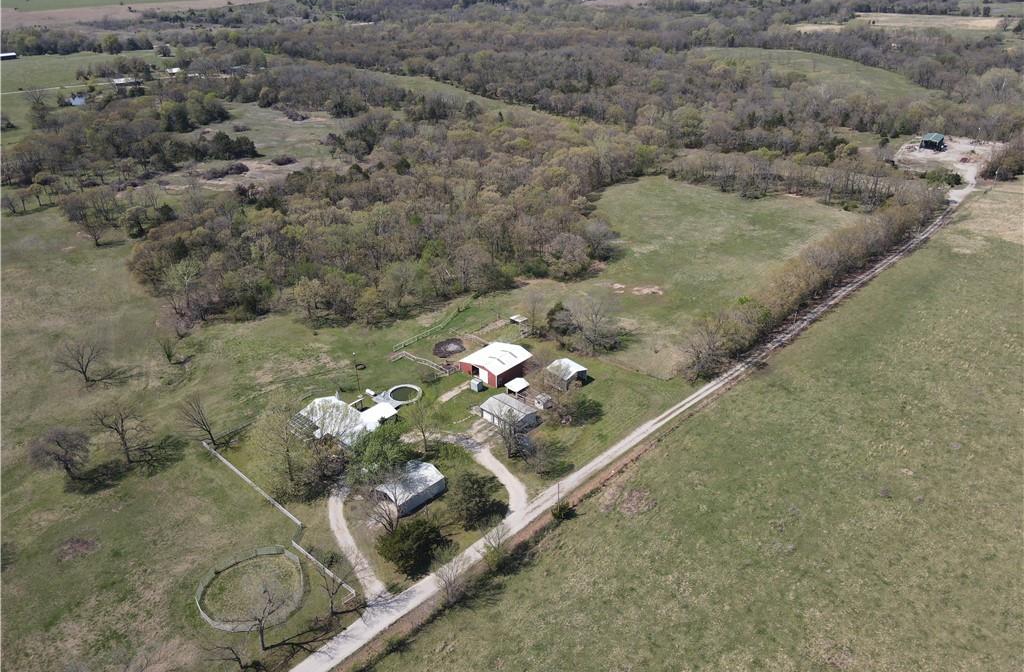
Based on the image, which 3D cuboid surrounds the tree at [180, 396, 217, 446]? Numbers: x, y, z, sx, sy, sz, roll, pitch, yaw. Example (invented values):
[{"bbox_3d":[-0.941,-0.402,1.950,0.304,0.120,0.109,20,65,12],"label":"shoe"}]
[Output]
[{"bbox_3d":[-68.211,18.747,153.139,7.000,12.200,7.000,0,29,0],"label":"tree"}]

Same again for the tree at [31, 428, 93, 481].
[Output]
[{"bbox_3d":[-90.668,24.432,143.006,10.582,11.417,10.582,-21,36,-33],"label":"tree"}]

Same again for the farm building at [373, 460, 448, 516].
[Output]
[{"bbox_3d":[-20.164,29.943,141.053,7.600,4.400,11.300,26,38,38],"label":"farm building"}]

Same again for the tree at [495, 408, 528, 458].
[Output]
[{"bbox_3d":[-0.105,20.641,149.273,7.123,11.896,7.123,0,29,0],"label":"tree"}]

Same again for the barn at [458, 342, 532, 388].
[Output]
[{"bbox_3d":[-3.934,6.439,182.000,12.901,4.634,13.626,23,37,35],"label":"barn"}]

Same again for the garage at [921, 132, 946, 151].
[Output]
[{"bbox_3d":[224.785,-103.521,379.619,8.000,5.400,15.000,19,34,30],"label":"garage"}]

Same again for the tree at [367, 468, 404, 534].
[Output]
[{"bbox_3d":[-22.844,30.338,129.068,6.709,14.759,6.709,-6,30,-11],"label":"tree"}]

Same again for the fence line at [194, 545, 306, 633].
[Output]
[{"bbox_3d":[-43.853,42.758,120.720,17.200,1.800,17.200,0,29,0],"label":"fence line"}]

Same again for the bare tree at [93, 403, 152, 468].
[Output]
[{"bbox_3d":[-80.718,20.953,147.328,12.500,14.000,12.000,0,29,0],"label":"bare tree"}]

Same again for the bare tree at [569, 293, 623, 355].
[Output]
[{"bbox_3d":[21.927,-3.051,187.477,14.100,15.825,14.100,4,30,7],"label":"bare tree"}]

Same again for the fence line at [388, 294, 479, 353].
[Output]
[{"bbox_3d":[-20.126,-4.110,205.166,4.200,1.500,39.600,17,33,27],"label":"fence line"}]

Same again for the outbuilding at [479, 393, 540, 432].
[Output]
[{"bbox_3d":[-0.683,17.567,163.888,10.400,3.800,7.600,23,37,35],"label":"outbuilding"}]

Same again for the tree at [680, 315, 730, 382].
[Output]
[{"bbox_3d":[47.582,3.152,175.605,11.855,16.627,11.855,9,30,15],"label":"tree"}]

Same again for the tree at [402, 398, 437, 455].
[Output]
[{"bbox_3d":[-19.446,19.255,150.038,7.075,13.564,7.075,-4,30,-8],"label":"tree"}]

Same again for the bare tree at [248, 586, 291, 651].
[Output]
[{"bbox_3d":[-36.902,43.317,108.747,5.934,12.011,5.934,-15,32,-24],"label":"bare tree"}]

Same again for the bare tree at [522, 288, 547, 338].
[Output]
[{"bbox_3d":[6.191,-6.697,196.090,6.601,13.755,6.601,1,29,2],"label":"bare tree"}]

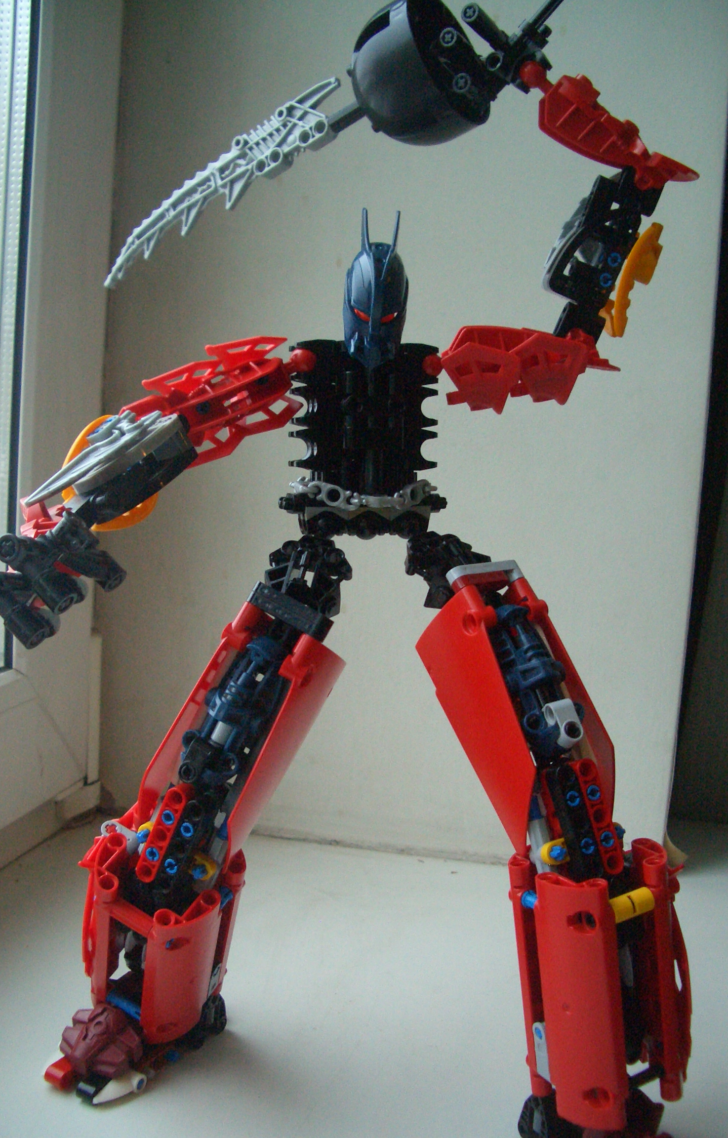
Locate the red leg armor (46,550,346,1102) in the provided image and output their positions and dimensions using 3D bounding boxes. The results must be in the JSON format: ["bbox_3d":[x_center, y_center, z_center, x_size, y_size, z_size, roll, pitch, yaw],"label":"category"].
[{"bbox_3d":[-0.057,0.089,0.437,0.068,0.202,0.100,9,0,38],"label":"red leg armor"}]

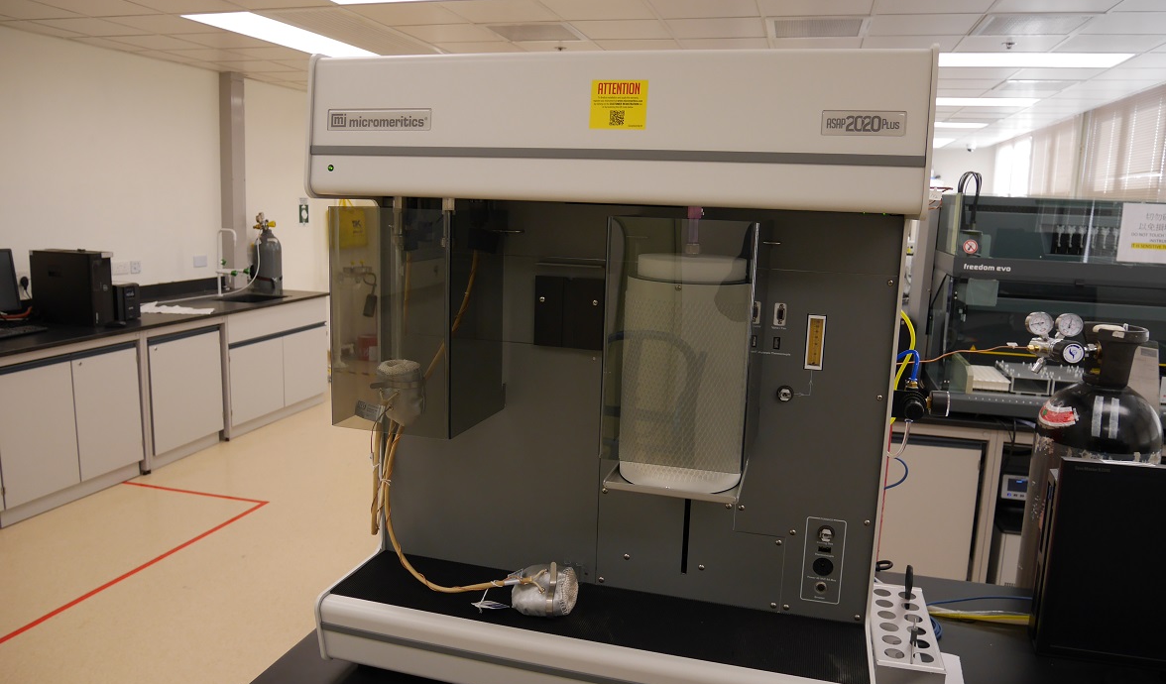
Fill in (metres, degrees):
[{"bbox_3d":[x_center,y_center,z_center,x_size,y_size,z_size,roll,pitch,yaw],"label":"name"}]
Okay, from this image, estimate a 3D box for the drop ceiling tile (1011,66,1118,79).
[{"bbox_3d":[2.985,-1.698,5.105,0.500,0.020,0.500,5,10,15],"label":"drop ceiling tile"}]

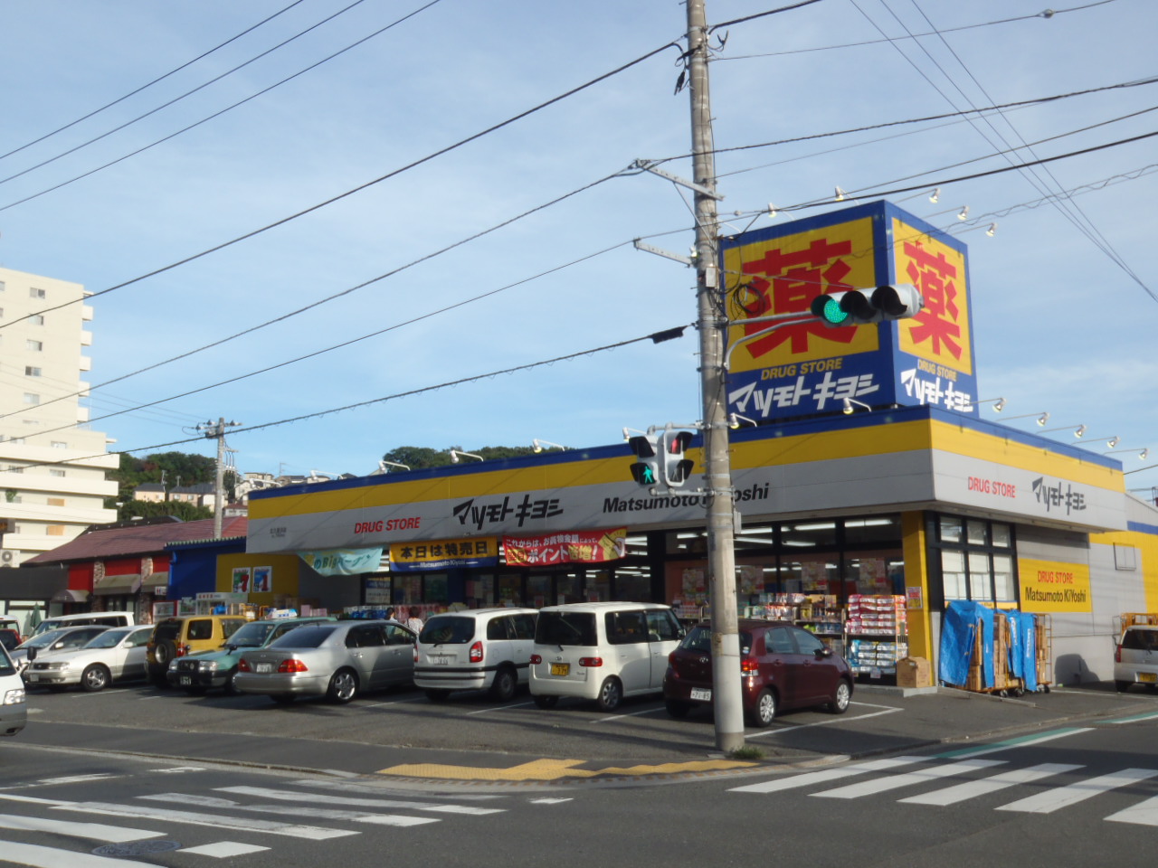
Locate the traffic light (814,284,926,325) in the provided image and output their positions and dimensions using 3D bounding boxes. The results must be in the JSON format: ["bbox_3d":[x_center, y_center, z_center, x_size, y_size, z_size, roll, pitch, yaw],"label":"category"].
[{"bbox_3d":[3.424,-1.541,14.400,1.230,0.370,0.440,-7,-10,34],"label":"traffic light"}]

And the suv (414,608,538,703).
[{"bbox_3d":[-1.330,4.230,23.500,1.740,1.660,4.310,-5,-9,30],"label":"suv"}]

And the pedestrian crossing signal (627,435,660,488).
[{"bbox_3d":[0.850,0.355,15.500,0.350,0.660,0.310,-8,-11,39],"label":"pedestrian crossing signal"}]

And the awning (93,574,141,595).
[{"bbox_3d":[-16.879,5.549,44.158,2.668,0.660,0.450,-8,-11,39],"label":"awning"}]

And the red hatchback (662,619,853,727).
[{"bbox_3d":[2.960,3.730,19.200,1.695,1.520,3.750,-6,-10,38],"label":"red hatchback"}]

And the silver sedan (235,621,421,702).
[{"bbox_3d":[-4.060,4.280,23.000,1.830,1.470,4.990,-5,-9,34],"label":"silver sedan"}]

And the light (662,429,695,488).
[{"bbox_3d":[1.217,0.304,15.000,0.350,0.680,0.310,7,-12,-42],"label":"light"}]

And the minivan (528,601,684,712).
[{"bbox_3d":[0.600,3.870,21.250,1.475,1.730,3.395,-5,-9,32],"label":"minivan"}]

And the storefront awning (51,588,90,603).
[{"bbox_3d":[-19.638,6.250,46.443,1.910,0.460,0.500,-8,-11,39],"label":"storefront awning"}]

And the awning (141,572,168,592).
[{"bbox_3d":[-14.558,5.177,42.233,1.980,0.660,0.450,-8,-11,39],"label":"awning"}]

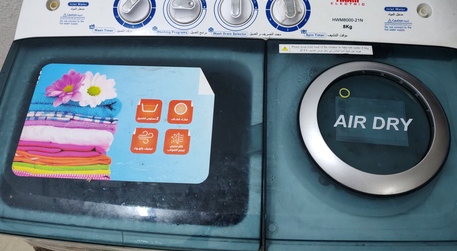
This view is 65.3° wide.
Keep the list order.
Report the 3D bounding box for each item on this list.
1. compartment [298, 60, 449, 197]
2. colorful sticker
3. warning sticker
[{"bbox_3d":[0.223,-0.005,0.544,0.228,0.027,0.228,2,67,3],"label":"compartment"},{"bbox_3d":[-0.175,-0.011,0.569,0.302,0.005,0.200,2,67,3],"label":"colorful sticker"},{"bbox_3d":[0.167,-0.131,0.611,0.159,0.004,0.018,2,67,3],"label":"warning sticker"}]

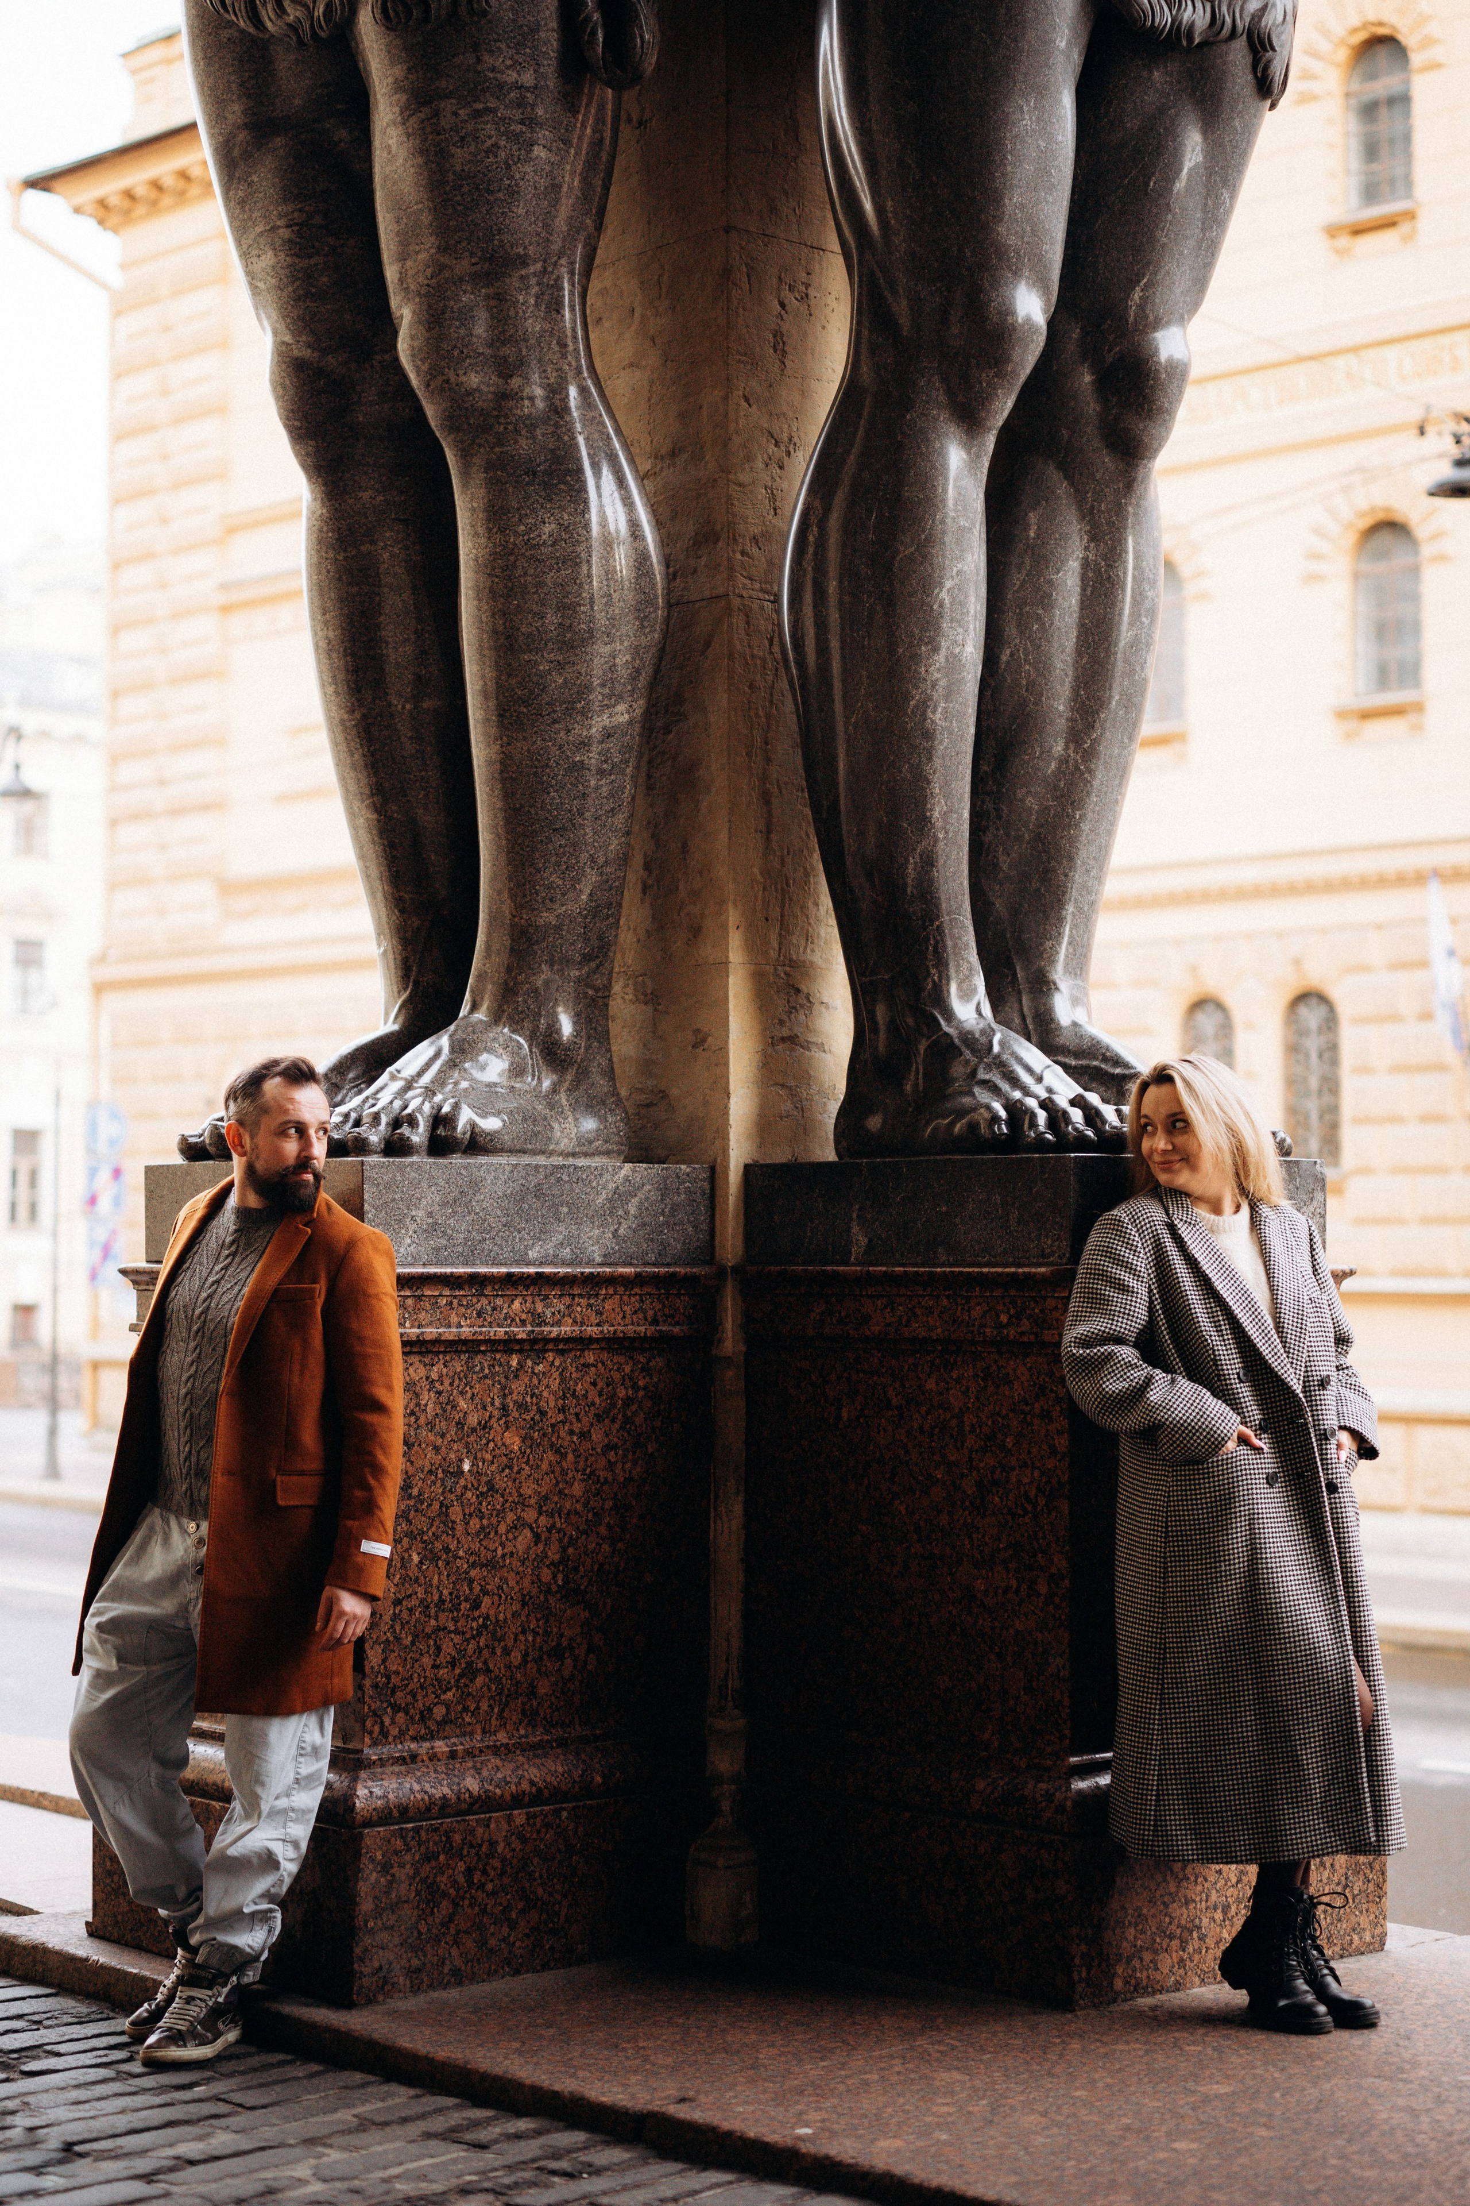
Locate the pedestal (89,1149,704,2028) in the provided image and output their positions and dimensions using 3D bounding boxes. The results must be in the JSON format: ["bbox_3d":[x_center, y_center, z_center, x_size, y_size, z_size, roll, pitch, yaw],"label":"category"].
[{"bbox_3d":[-0.630,0.887,6.716,0.944,1.525,0.892,2,-4,-42],"label":"pedestal"}]

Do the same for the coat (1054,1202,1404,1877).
[{"bbox_3d":[0.894,0.746,6.053,0.560,1.198,0.400,2,-3,-34],"label":"coat"}]

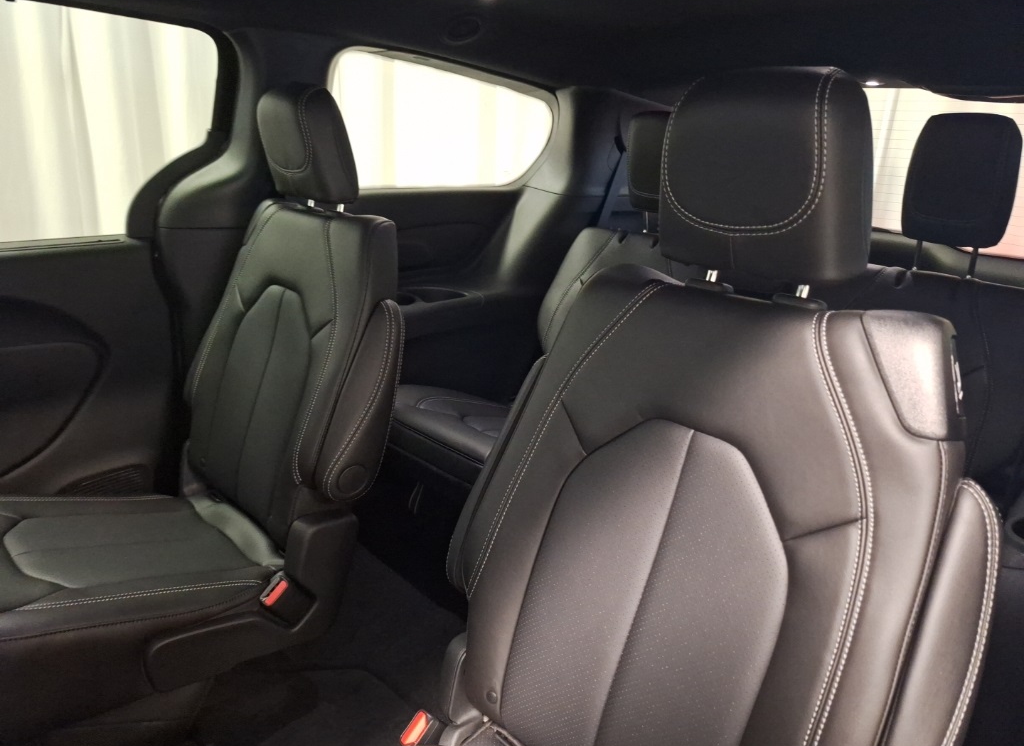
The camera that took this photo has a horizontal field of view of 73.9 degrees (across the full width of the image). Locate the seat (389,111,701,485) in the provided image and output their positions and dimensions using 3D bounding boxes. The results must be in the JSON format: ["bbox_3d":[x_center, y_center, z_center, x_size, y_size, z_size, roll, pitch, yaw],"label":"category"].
[{"bbox_3d":[0.202,-0.195,1.790,0.500,0.970,1.000,19,25,39],"label":"seat"}]

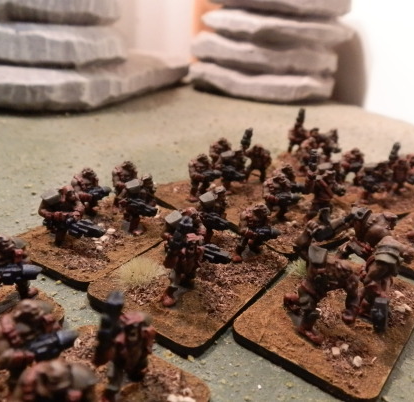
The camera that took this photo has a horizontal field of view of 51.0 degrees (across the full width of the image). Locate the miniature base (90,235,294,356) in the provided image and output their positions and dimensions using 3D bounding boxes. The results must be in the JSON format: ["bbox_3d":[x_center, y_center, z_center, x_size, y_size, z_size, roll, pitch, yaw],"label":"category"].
[{"bbox_3d":[-0.002,0.019,0.111,0.032,0.003,0.050,18,25,28],"label":"miniature base"}]

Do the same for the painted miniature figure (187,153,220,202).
[{"bbox_3d":[-0.001,-0.009,0.157,0.011,0.017,0.011,-13,28,-38],"label":"painted miniature figure"}]

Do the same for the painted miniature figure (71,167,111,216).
[{"bbox_3d":[-0.032,-0.003,0.122,0.009,0.015,0.009,-20,34,-37],"label":"painted miniature figure"}]

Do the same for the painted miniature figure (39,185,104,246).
[{"bbox_3d":[-0.033,0.004,0.107,0.012,0.016,0.010,21,32,34],"label":"painted miniature figure"}]

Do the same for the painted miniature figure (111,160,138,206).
[{"bbox_3d":[-0.027,-0.006,0.143,0.011,0.016,0.011,-14,29,-41],"label":"painted miniature figure"}]

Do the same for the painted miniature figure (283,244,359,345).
[{"bbox_3d":[0.021,0.017,0.082,0.011,0.018,0.011,-18,33,-35],"label":"painted miniature figure"}]

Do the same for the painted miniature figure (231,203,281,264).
[{"bbox_3d":[0.012,0.007,0.106,0.010,0.015,0.009,-18,33,-35],"label":"painted miniature figure"}]

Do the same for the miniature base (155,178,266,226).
[{"bbox_3d":[0.005,-0.003,0.167,0.050,0.003,0.032,-15,30,-42],"label":"miniature base"}]

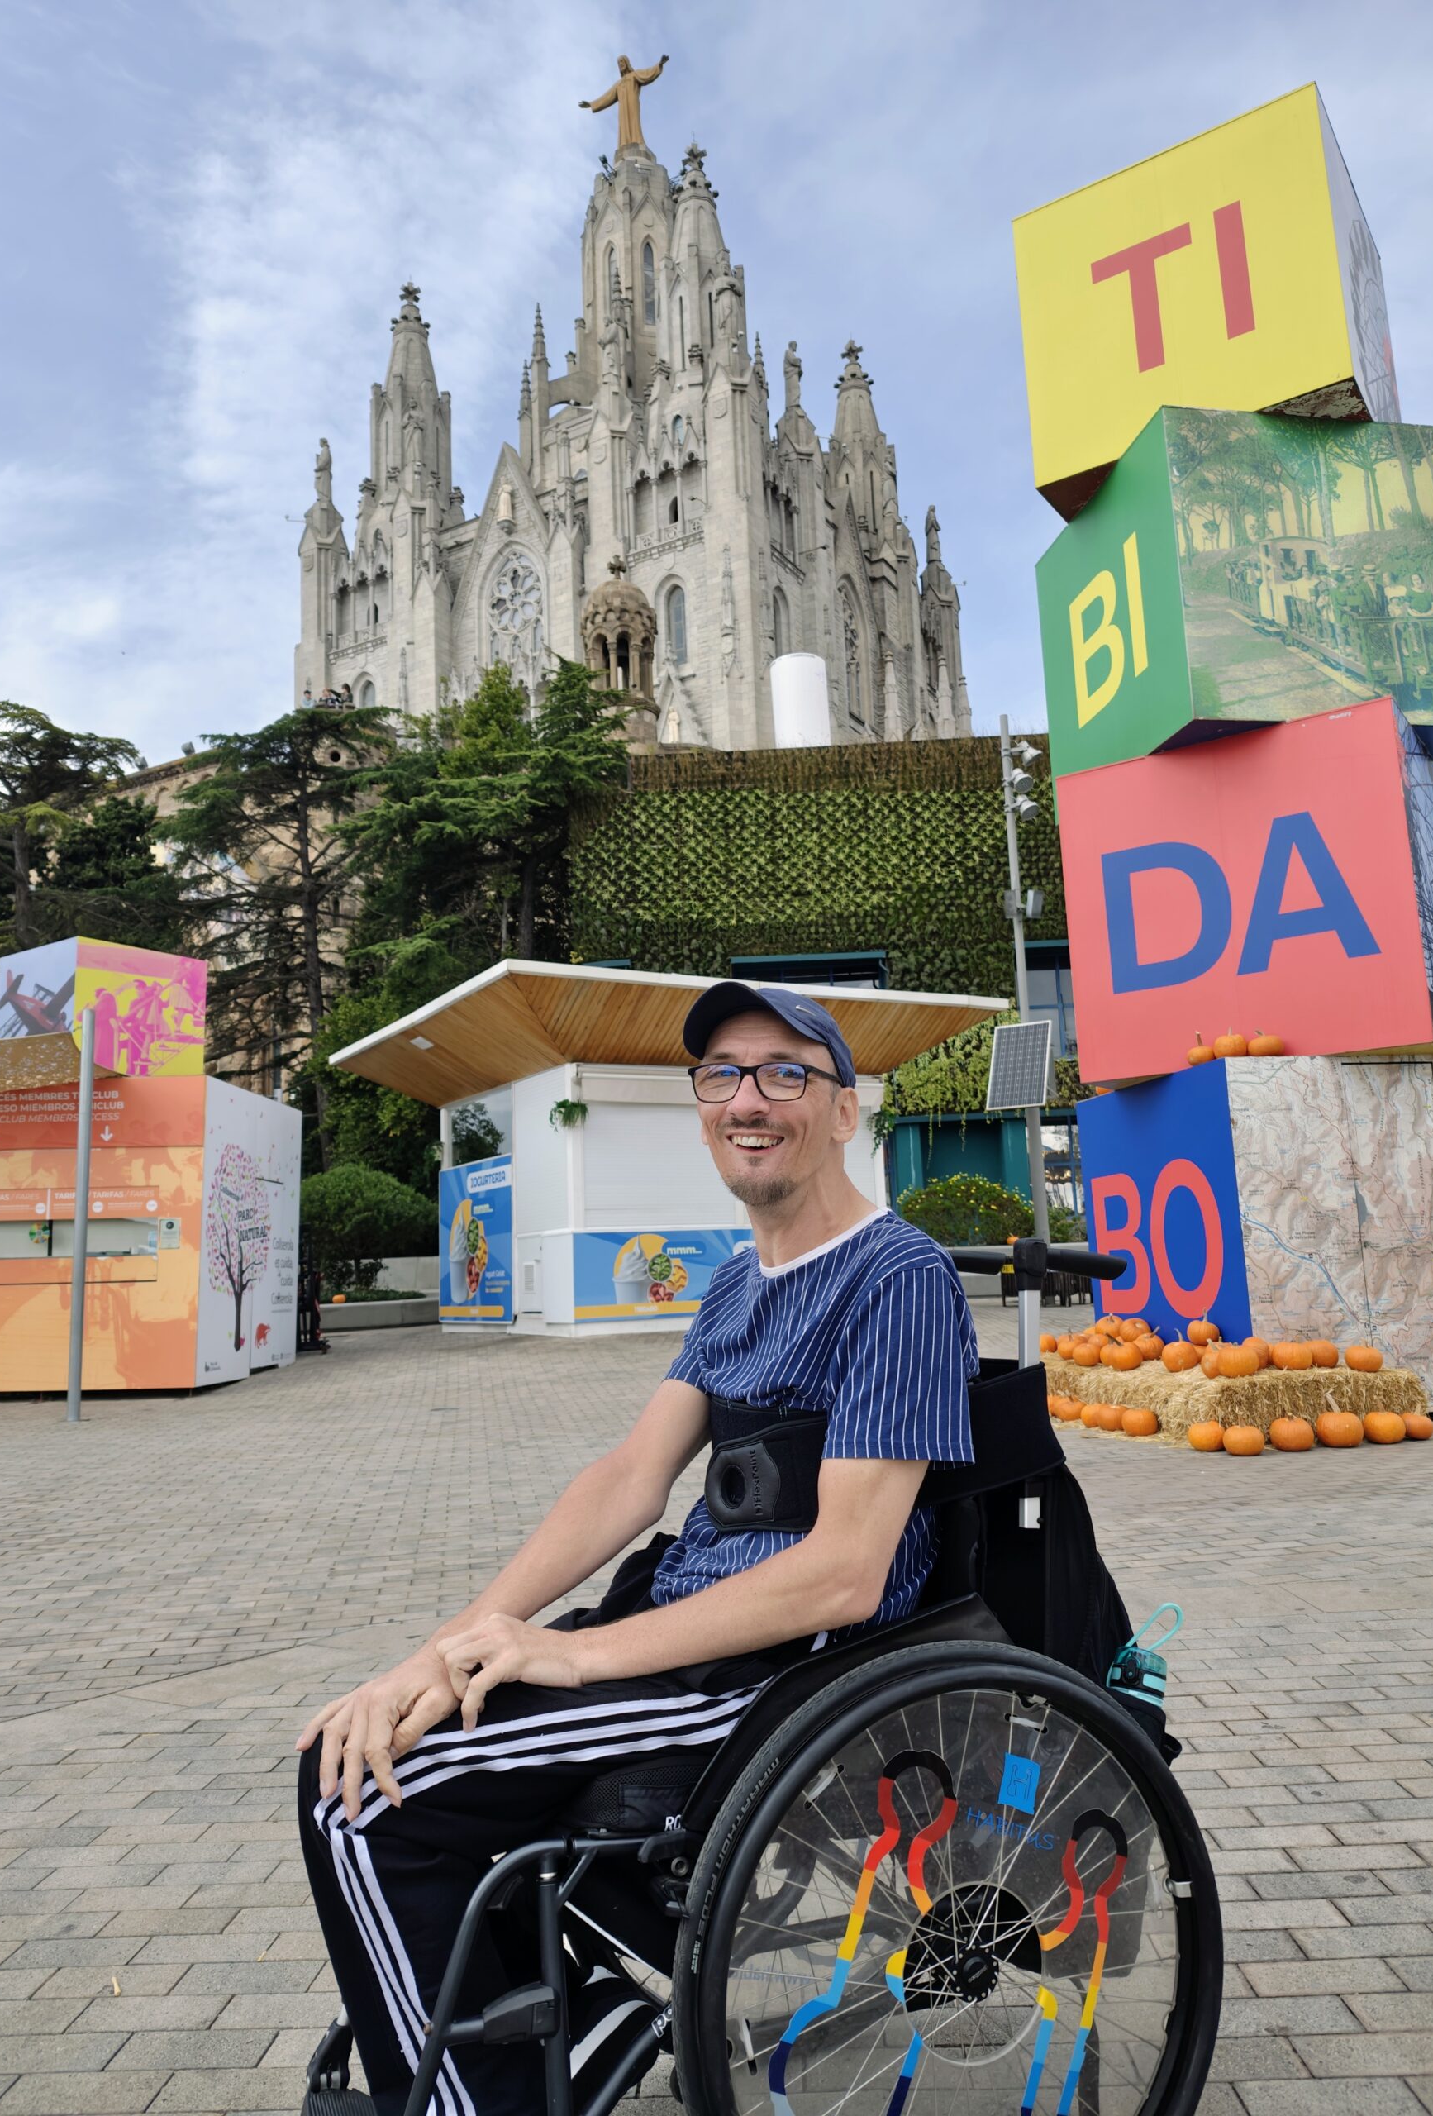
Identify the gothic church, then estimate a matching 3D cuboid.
[{"bbox_3d":[-4.027,-34.006,79.141,26.190,50.706,26.190,-7,-10,30],"label":"gothic church"}]

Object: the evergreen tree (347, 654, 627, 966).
[{"bbox_3d":[-4.313,-1.719,26.561,5.166,12.293,5.166,-2,-8,0],"label":"evergreen tree"}]

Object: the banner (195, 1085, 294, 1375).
[{"bbox_3d":[-4.986,1.884,15.113,0.100,2.954,3.172,-1,-8,0],"label":"banner"}]

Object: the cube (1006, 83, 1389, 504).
[{"bbox_3d":[3.489,-4.801,9.836,2.000,2.000,2.000,-8,-10,34],"label":"cube"}]

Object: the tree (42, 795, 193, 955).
[{"bbox_3d":[-12.997,-0.292,30.444,3.691,11.281,3.691,-2,-8,0],"label":"tree"}]

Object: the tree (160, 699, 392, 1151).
[{"bbox_3d":[-8.160,-1.214,26.003,4.198,11.432,4.198,-2,-8,0],"label":"tree"}]

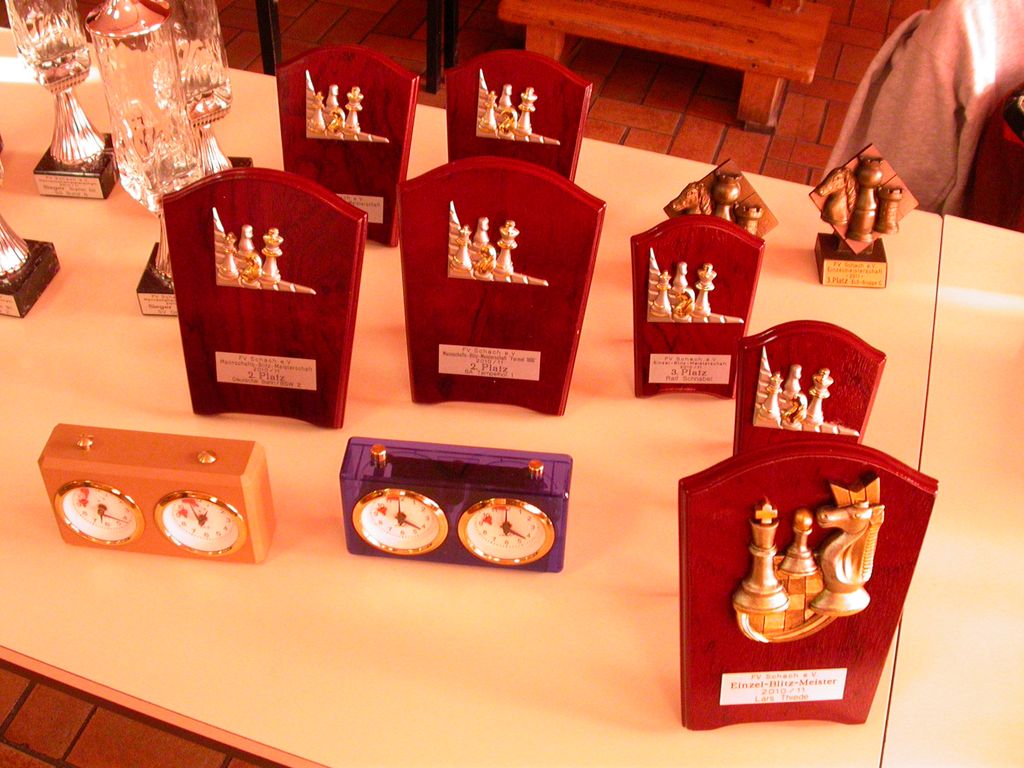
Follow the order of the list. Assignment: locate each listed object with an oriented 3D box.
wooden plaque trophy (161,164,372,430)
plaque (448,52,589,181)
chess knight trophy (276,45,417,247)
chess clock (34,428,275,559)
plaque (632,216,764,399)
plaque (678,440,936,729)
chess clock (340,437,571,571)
[{"bbox_3d":[-0.232,-0.081,1.054,0.193,0.249,0.028,6,25,4],"label":"wooden plaque trophy"},{"bbox_3d":[0.000,-0.263,1.266,0.165,0.224,0.026,7,25,5],"label":"plaque"},{"bbox_3d":[-0.189,-0.270,1.268,0.165,0.224,0.026,6,25,4],"label":"chess knight trophy"},{"bbox_3d":[-0.299,0.095,0.952,0.176,0.113,0.055,5,45,3],"label":"chess clock"},{"bbox_3d":[0.178,-0.075,1.103,0.128,0.188,0.024,1,25,-1],"label":"plaque"},{"bbox_3d":[0.210,0.151,0.834,0.193,0.249,0.032,0,25,-2],"label":"plaque"},{"bbox_3d":[-0.046,0.103,0.953,0.189,0.114,0.055,5,45,3],"label":"chess clock"}]

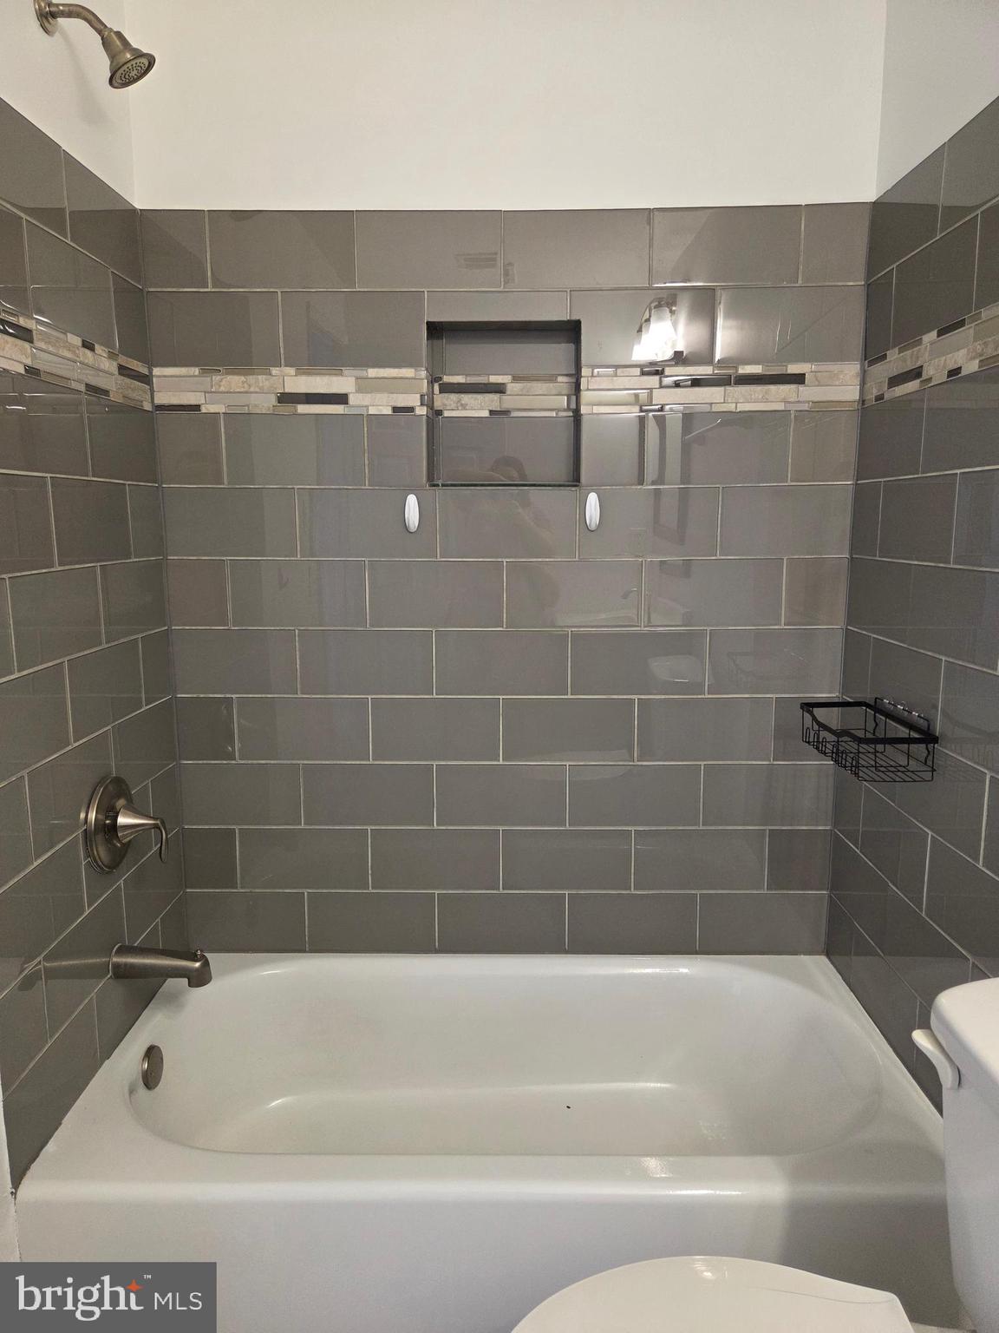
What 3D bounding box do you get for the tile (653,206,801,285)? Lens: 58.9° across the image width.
[{"bbox_3d":[0.470,-0.870,1.835,0.303,0.150,0.009,0,9,1],"label":"tile"}]

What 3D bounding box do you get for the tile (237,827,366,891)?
[{"bbox_3d":[-0.454,0.450,2.068,0.303,0.152,0.009,0,9,1],"label":"tile"}]

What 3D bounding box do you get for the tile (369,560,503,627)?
[{"bbox_3d":[-0.140,-0.159,1.970,0.304,0.152,0.010,0,9,1],"label":"tile"}]

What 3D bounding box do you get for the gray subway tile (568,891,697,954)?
[{"bbox_3d":[0.312,0.603,2.085,0.303,0.152,0.010,0,9,1],"label":"gray subway tile"}]

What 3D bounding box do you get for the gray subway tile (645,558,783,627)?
[{"bbox_3d":[0.472,-0.161,1.954,0.303,0.152,0.010,0,9,1],"label":"gray subway tile"}]

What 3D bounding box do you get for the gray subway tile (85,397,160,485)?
[{"bbox_3d":[-0.750,-0.442,1.760,0.010,0.154,0.306,0,9,1],"label":"gray subway tile"}]

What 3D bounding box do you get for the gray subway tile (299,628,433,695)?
[{"bbox_3d":[-0.298,-0.008,1.983,0.301,0.149,0.009,0,9,1],"label":"gray subway tile"}]

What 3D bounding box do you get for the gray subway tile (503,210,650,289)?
[{"bbox_3d":[0.161,-0.868,1.842,0.303,0.153,0.010,0,9,1],"label":"gray subway tile"}]

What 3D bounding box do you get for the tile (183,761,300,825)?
[{"bbox_3d":[-0.596,0.297,2.046,0.280,0.152,0.009,0,9,1],"label":"tile"}]

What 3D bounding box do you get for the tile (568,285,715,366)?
[{"bbox_3d":[0.302,-0.715,1.870,0.304,0.149,0.010,0,9,1],"label":"tile"}]

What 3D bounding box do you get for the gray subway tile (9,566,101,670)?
[{"bbox_3d":[-0.753,-0.088,1.510,0.010,0.151,0.302,0,10,1],"label":"gray subway tile"}]

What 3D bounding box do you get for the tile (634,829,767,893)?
[{"bbox_3d":[0.464,0.448,2.050,0.302,0.151,0.010,0,10,1],"label":"tile"}]

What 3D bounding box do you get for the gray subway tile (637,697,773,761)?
[{"bbox_3d":[0.466,0.143,2.003,0.303,0.152,0.009,0,9,1],"label":"gray subway tile"}]

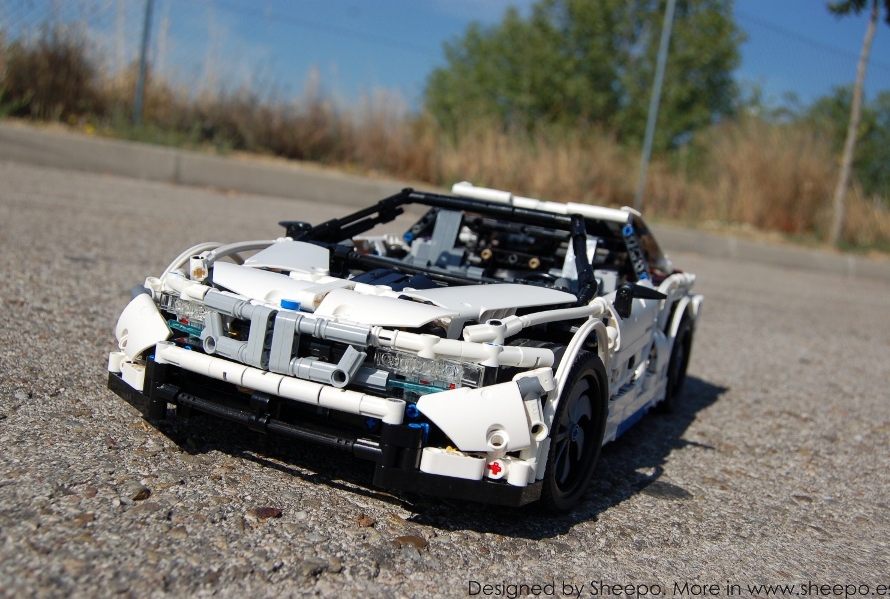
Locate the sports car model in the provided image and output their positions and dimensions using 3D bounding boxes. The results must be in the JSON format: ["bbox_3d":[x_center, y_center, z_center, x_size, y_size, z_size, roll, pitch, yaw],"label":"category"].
[{"bbox_3d":[0.022,0.000,0.557,0.212,0.132,0.458,12,7,21],"label":"sports car model"}]

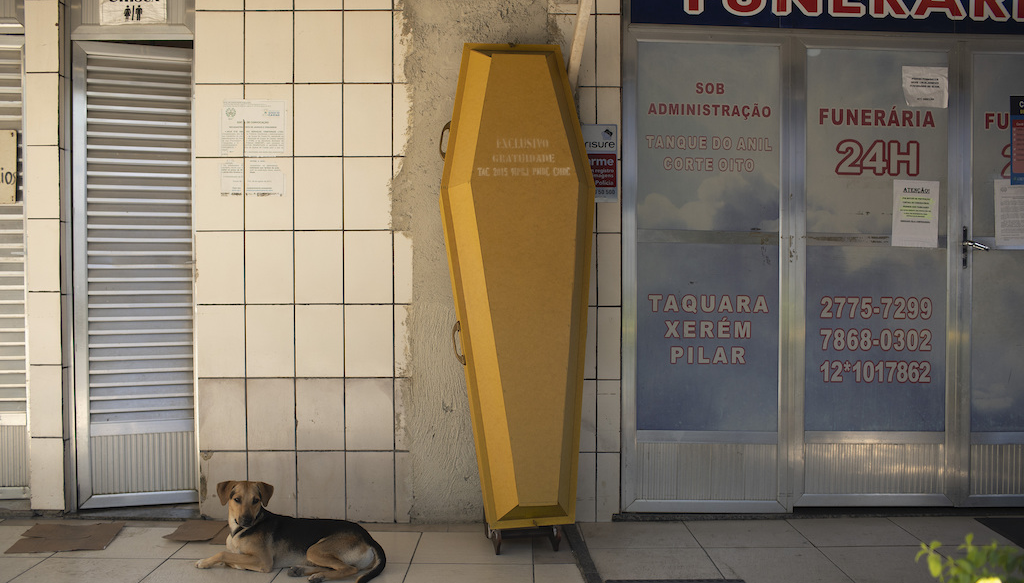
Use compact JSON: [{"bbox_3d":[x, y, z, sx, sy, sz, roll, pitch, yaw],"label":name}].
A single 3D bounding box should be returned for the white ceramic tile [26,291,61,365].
[{"bbox_3d":[-1.937,0.154,4.135,0.134,0.300,0.010,0,1,0],"label":"white ceramic tile"}]

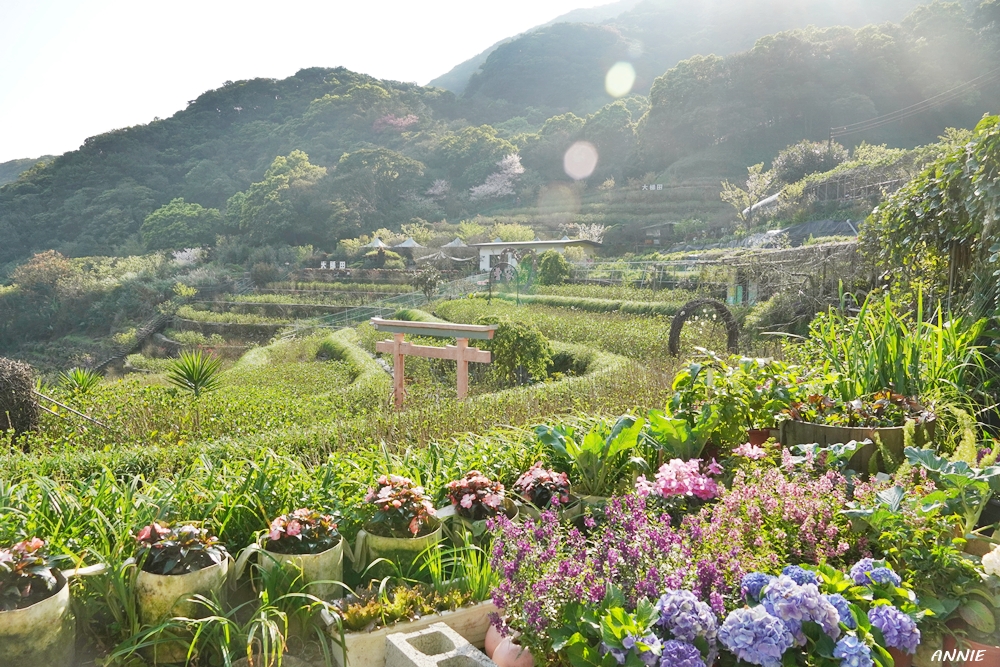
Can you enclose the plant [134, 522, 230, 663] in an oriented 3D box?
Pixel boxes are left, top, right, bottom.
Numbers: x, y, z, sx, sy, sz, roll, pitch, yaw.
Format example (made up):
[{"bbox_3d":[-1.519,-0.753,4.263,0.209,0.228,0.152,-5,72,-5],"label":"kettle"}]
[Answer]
[{"bbox_3d":[-1.058,0.838,2.500,0.320,0.410,0.320,-1,3,-23],"label":"plant"}]

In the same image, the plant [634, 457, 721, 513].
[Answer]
[{"bbox_3d":[0.786,0.726,3.320,0.370,0.380,0.340,0,4,0],"label":"plant"}]

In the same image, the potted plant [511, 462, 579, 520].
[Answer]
[{"bbox_3d":[0.223,0.819,3.523,0.310,0.420,0.310,0,4,0],"label":"potted plant"}]

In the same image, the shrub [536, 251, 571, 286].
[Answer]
[{"bbox_3d":[3.633,-4.333,50.000,2.350,2.400,2.200,0,4,0],"label":"shrub"}]

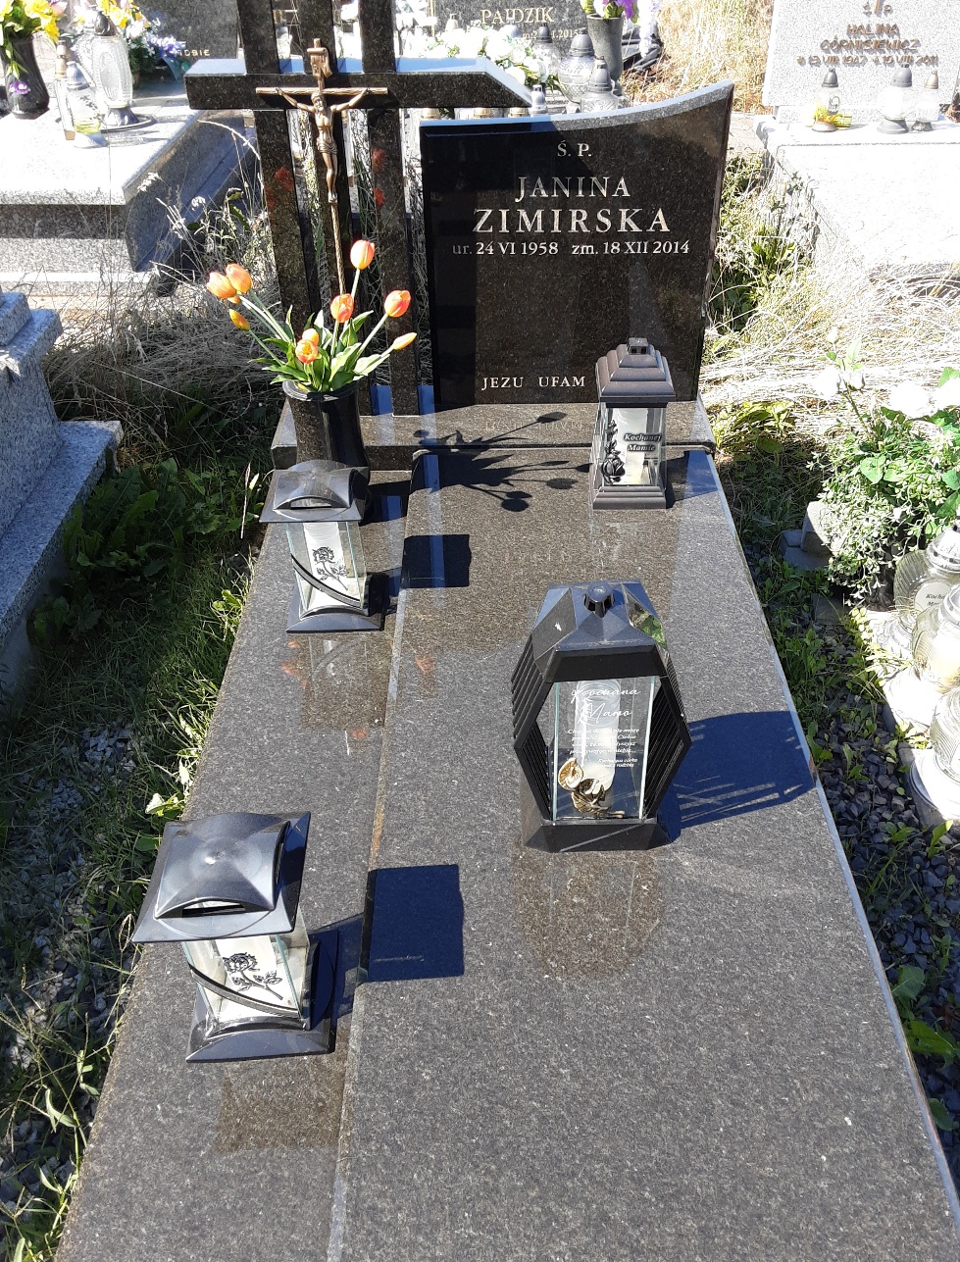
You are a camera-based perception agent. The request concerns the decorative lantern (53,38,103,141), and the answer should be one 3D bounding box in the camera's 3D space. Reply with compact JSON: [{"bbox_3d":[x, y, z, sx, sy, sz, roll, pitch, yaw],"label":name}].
[{"bbox_3d":[-1.544,-2.052,3.944,0.150,0.310,0.130,-4,39,-3],"label":"decorative lantern"}]

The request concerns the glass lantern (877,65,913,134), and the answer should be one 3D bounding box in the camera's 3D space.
[{"bbox_3d":[1.470,-1.887,3.666,0.119,0.205,0.119,-1,39,0],"label":"glass lantern"}]

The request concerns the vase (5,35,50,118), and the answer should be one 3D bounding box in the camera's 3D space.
[{"bbox_3d":[-1.885,-2.303,4.279,0.172,0.285,0.172,-1,39,1],"label":"vase"}]

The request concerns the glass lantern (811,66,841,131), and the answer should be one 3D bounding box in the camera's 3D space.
[{"bbox_3d":[1.240,-1.903,3.701,0.105,0.193,0.105,-1,39,0],"label":"glass lantern"}]

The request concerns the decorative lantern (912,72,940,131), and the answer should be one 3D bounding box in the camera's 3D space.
[{"bbox_3d":[1.579,-1.886,3.677,0.094,0.186,0.094,-1,39,0],"label":"decorative lantern"}]

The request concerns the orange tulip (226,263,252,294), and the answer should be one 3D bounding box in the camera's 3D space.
[{"bbox_3d":[-0.420,-0.616,1.808,0.045,0.060,0.045,-32,27,24],"label":"orange tulip"}]

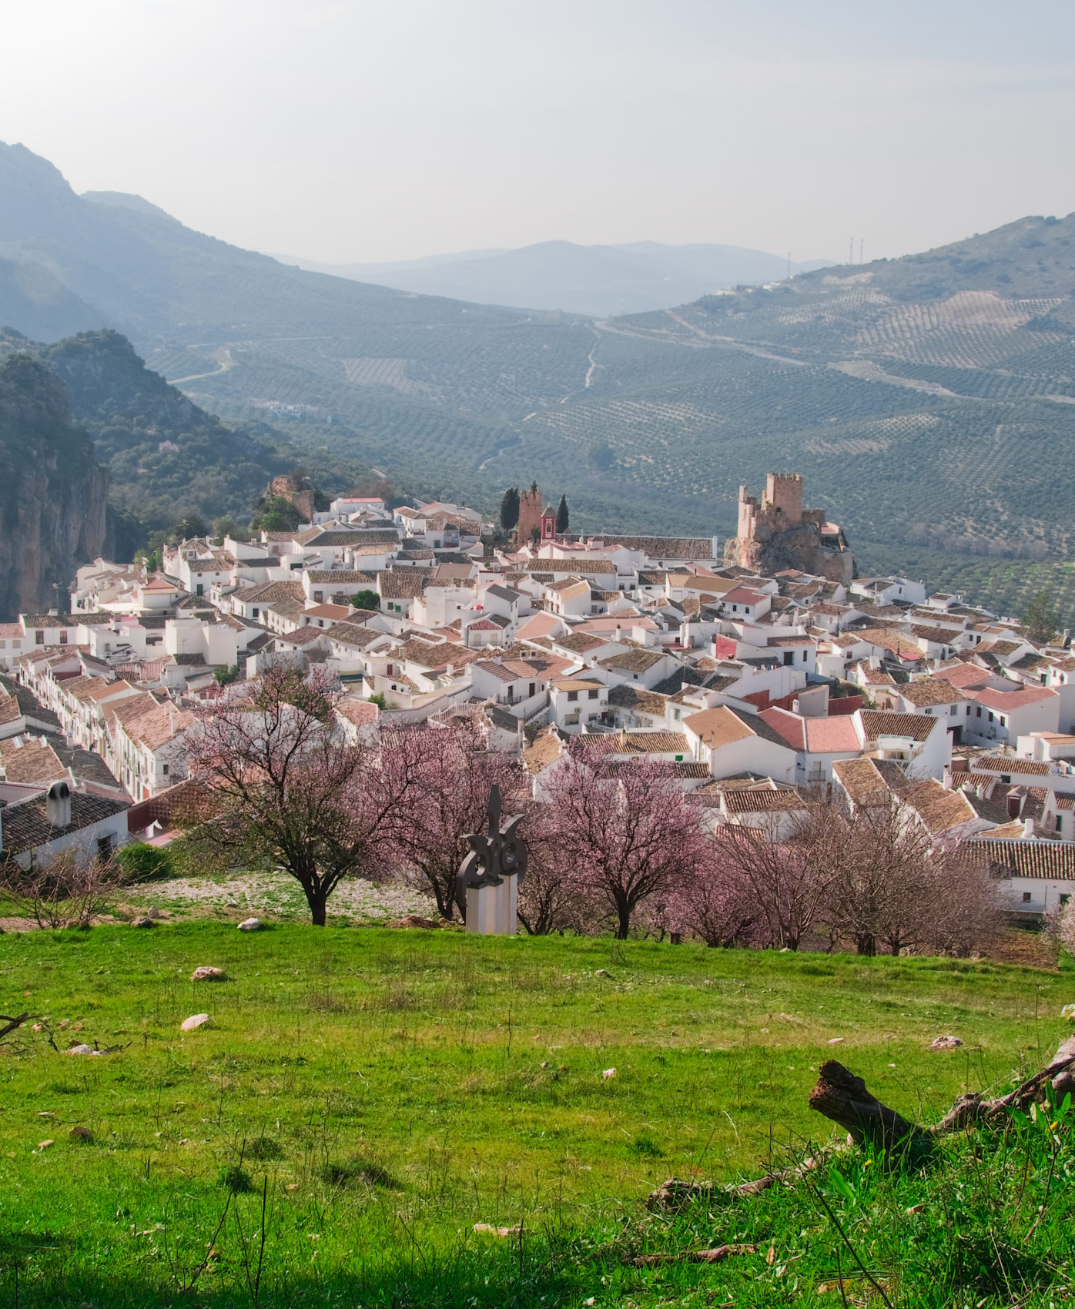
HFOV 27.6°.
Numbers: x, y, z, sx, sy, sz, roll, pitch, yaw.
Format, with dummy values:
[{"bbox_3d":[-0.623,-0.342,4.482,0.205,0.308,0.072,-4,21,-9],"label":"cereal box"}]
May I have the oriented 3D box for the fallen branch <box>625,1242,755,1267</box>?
[{"bbox_3d":[0.476,1.865,6.800,0.400,0.050,0.075,-1,8,-10],"label":"fallen branch"}]

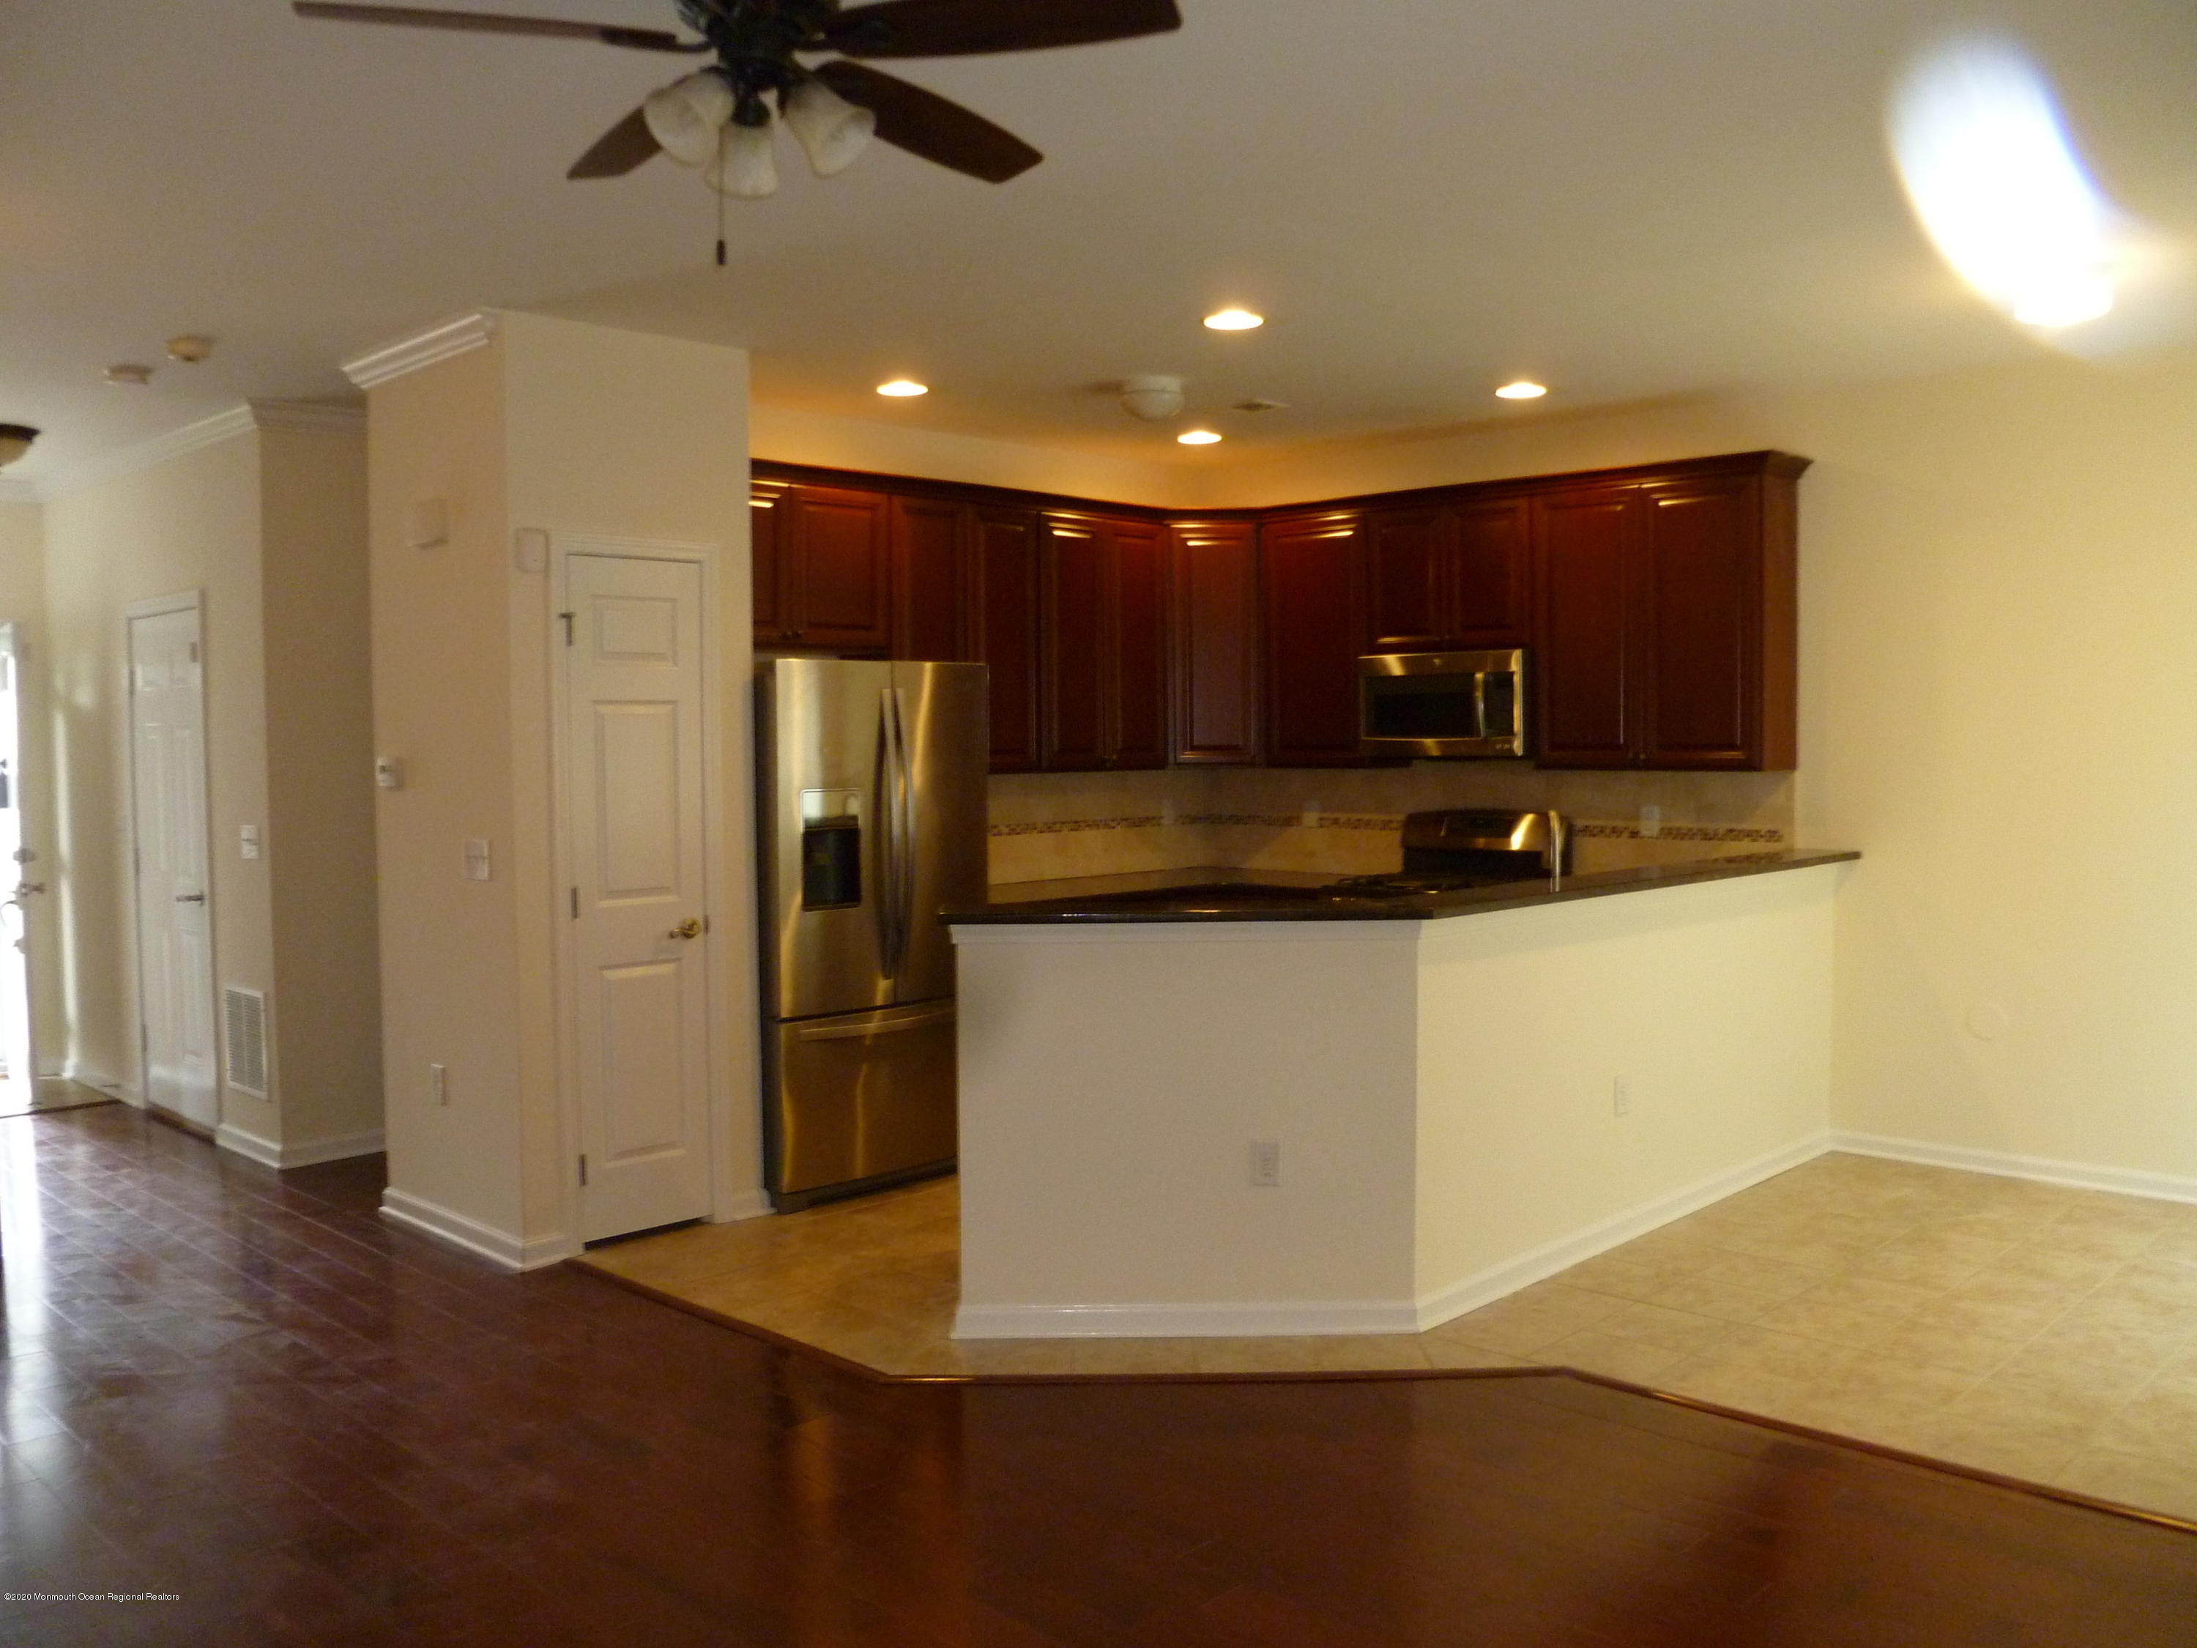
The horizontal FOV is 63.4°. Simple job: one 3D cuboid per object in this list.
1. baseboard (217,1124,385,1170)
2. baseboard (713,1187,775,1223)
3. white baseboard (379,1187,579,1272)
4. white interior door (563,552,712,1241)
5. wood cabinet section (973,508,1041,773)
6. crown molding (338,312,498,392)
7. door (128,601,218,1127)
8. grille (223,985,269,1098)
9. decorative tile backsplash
[{"bbox_3d":[-2.998,1.178,6.705,0.620,0.085,0.412,2,4,44],"label":"baseboard"},{"bbox_3d":[-1.131,1.210,5.689,0.023,0.087,0.205,2,4,44],"label":"baseboard"},{"bbox_3d":[-1.942,1.228,5.495,0.963,0.085,0.170,2,4,44],"label":"white baseboard"},{"bbox_3d":[-1.391,0.222,5.407,0.040,2.038,0.448,2,4,44],"label":"white interior door"},{"bbox_3d":[-0.479,-0.724,7.171,0.330,1.041,0.371,2,4,44],"label":"wood cabinet section"},{"bbox_3d":[-2.035,-1.401,5.288,0.930,0.080,0.065,2,4,44],"label":"crown molding"},{"bbox_3d":[-3.699,0.169,7.113,0.770,2.003,0.040,2,4,44],"label":"door"},{"bbox_3d":[-3.137,0.799,6.544,0.385,0.380,0.020,2,4,44],"label":"grille"},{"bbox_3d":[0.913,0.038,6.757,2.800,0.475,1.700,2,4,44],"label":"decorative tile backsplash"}]

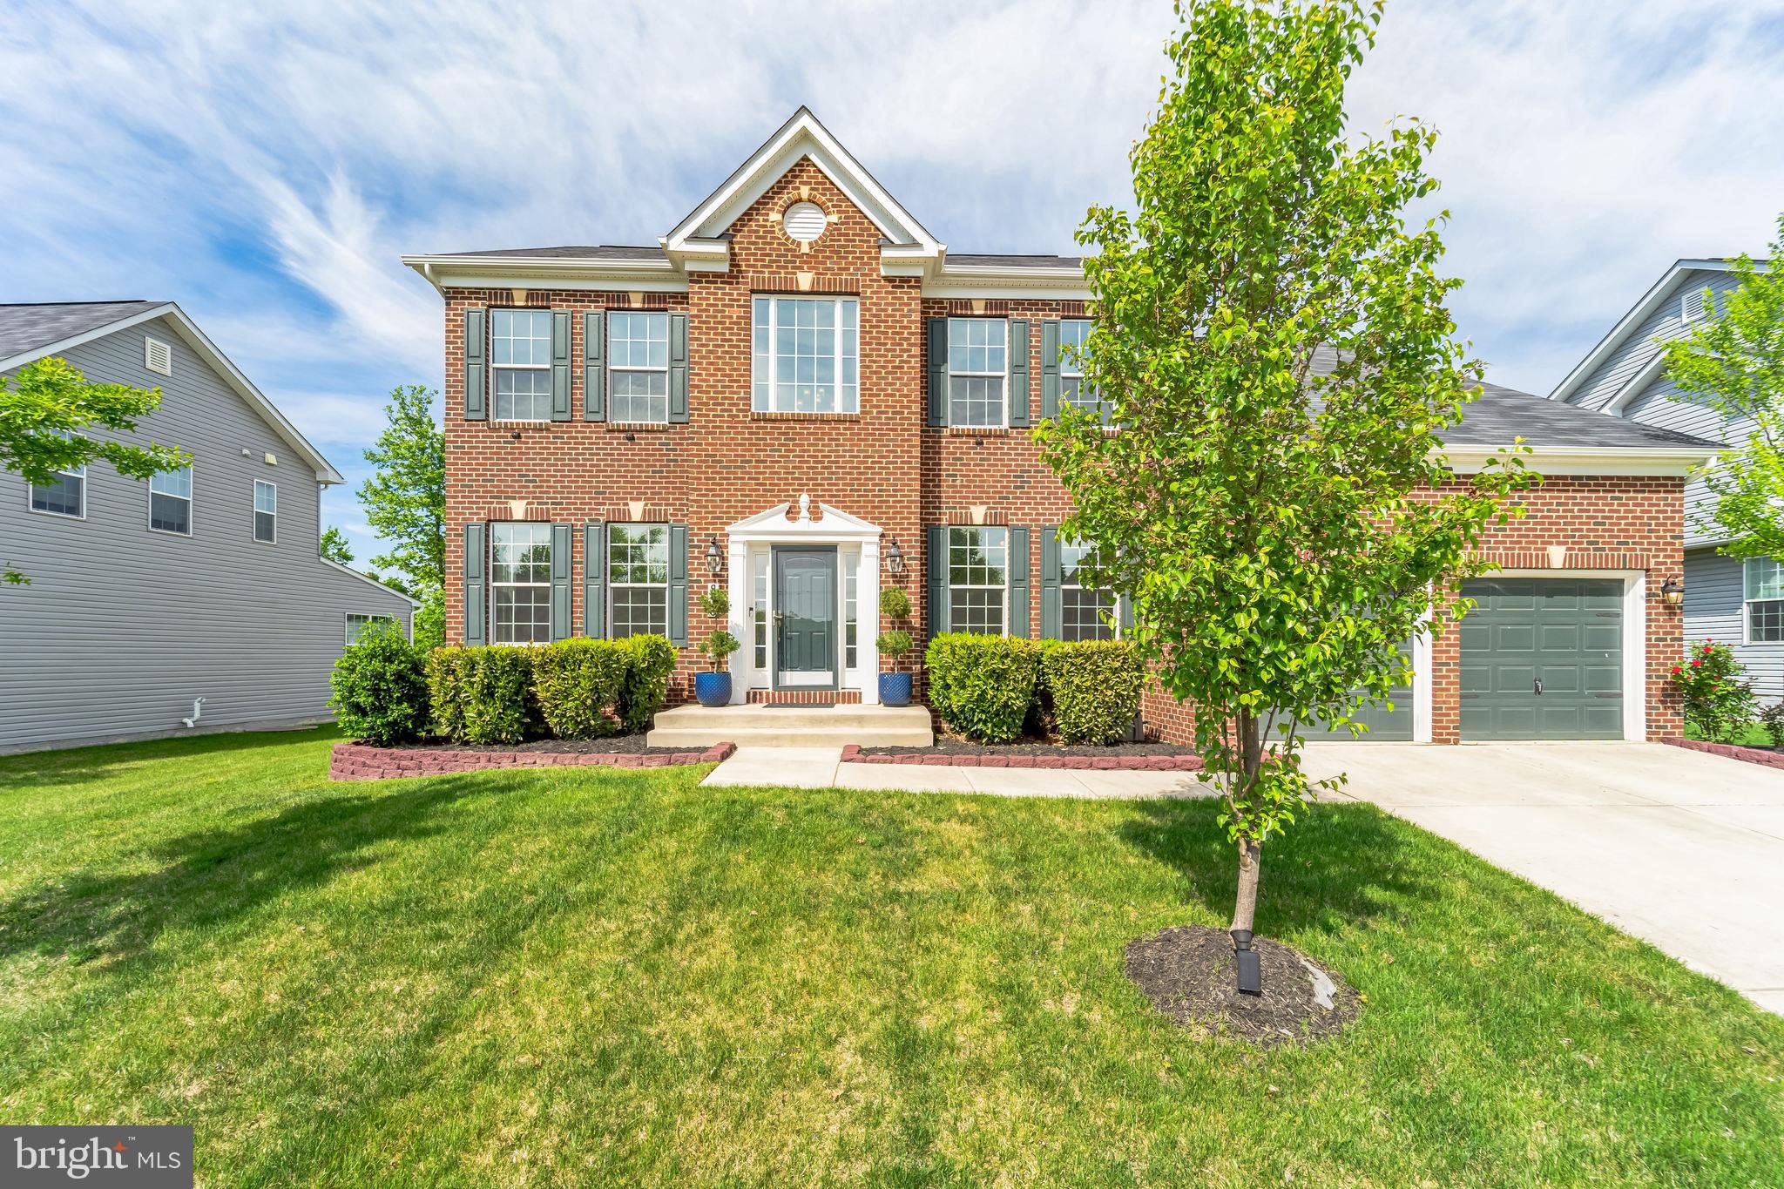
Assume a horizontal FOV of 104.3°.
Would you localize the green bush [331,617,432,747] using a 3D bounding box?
[{"bbox_3d":[-6.200,1.060,8.400,1.220,1.500,1.200,0,-2,-2],"label":"green bush"}]

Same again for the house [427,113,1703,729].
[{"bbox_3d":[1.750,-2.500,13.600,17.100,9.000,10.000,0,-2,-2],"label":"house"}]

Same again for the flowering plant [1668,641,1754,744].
[{"bbox_3d":[10.300,1.220,8.750,1.060,1.310,1.000,0,-2,-2],"label":"flowering plant"}]

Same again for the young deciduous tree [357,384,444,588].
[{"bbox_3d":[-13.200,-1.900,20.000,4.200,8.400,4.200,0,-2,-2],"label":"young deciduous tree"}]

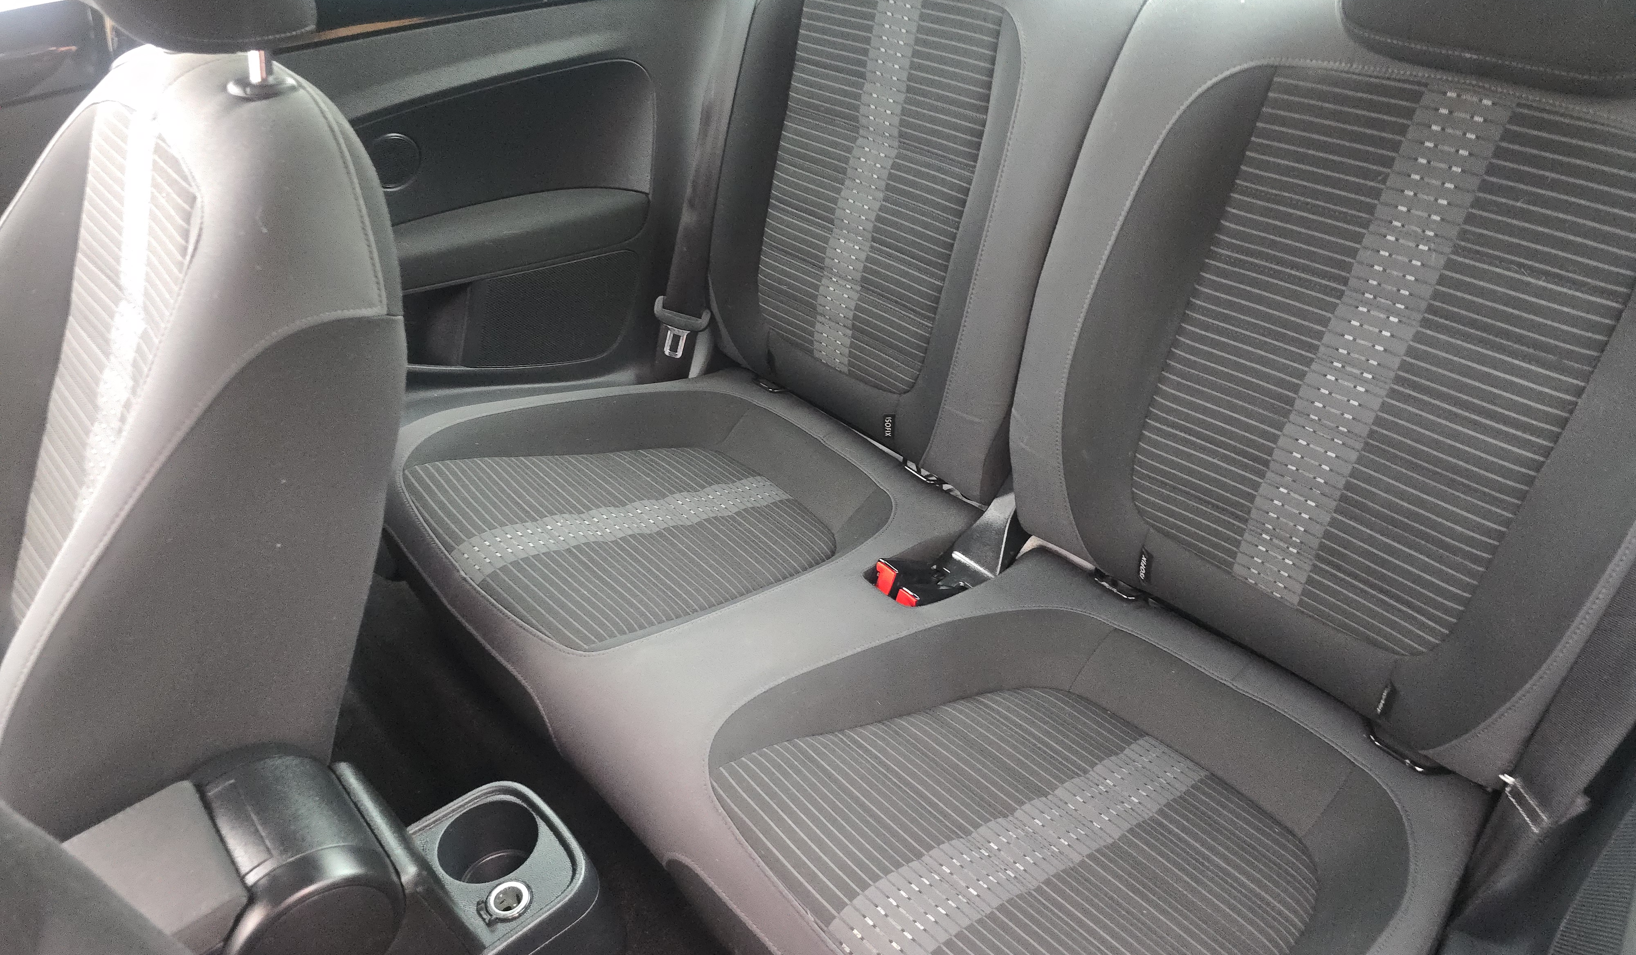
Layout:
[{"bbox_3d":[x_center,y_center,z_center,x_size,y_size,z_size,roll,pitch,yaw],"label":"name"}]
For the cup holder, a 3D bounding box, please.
[{"bbox_3d":[-0.265,0.317,0.893,0.079,0.060,0.079,0,34,0],"label":"cup holder"}]

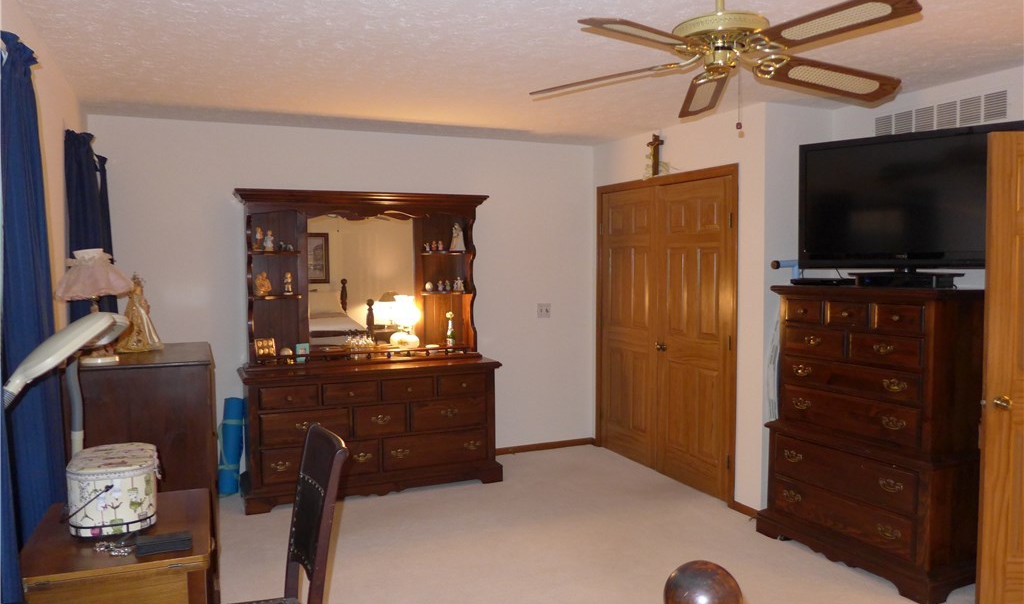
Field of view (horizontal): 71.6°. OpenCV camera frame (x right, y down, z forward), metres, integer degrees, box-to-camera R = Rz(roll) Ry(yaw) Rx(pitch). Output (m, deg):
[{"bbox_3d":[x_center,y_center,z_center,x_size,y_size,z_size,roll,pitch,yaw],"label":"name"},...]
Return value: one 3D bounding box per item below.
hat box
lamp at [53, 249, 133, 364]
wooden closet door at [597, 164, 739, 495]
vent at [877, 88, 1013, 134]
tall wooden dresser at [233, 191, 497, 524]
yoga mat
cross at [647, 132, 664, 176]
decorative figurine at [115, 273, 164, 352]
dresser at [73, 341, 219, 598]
[{"bbox_3d":[-1.240,0.584,2.230,0.240,0.195,0.330,-2,4,-22],"label":"hat box"},{"bbox_3d":[-1.838,0.027,3.122,0.300,0.500,0.300,-3,4,-25],"label":"lamp"},{"bbox_3d":[1.018,0.185,5.005,0.060,2.105,1.580,-3,4,-25],"label":"wooden closet door"},{"bbox_3d":[2.245,-0.980,3.773,0.020,0.140,0.740,-3,4,-25],"label":"vent"},{"bbox_3d":[-0.956,0.276,4.836,1.680,2.000,0.500,-2,4,-22],"label":"tall wooden dresser"},{"bbox_3d":[-1.827,0.967,4.642,0.120,0.670,0.120,3,-1,-25],"label":"yoga mat"},{"bbox_3d":[0.984,-1.012,4.907,0.050,0.285,0.160,-3,4,-25],"label":"cross"},{"bbox_3d":[-1.832,0.061,3.481,0.190,0.380,0.200,0,4,12],"label":"decorative figurine"},{"bbox_3d":[-1.737,0.819,3.476,0.550,1.115,0.890,-2,4,-23],"label":"dresser"}]

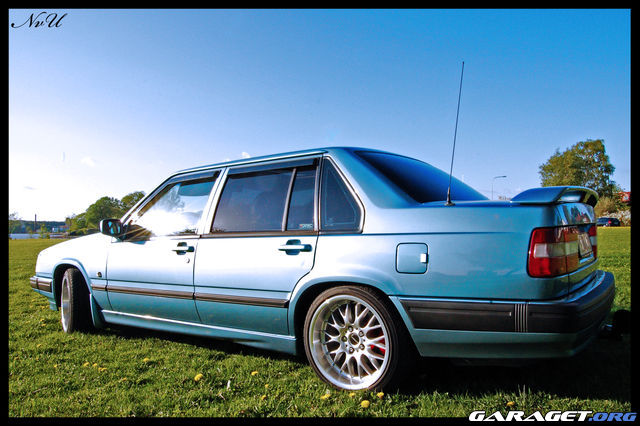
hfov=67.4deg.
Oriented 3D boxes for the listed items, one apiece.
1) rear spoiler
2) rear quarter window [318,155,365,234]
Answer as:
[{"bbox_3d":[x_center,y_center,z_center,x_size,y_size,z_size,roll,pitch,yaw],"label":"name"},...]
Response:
[{"bbox_3d":[1.368,-0.083,2.695,0.290,0.105,1.300,-3,-2,34],"label":"rear spoiler"},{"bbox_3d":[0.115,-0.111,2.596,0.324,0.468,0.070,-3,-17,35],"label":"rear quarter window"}]

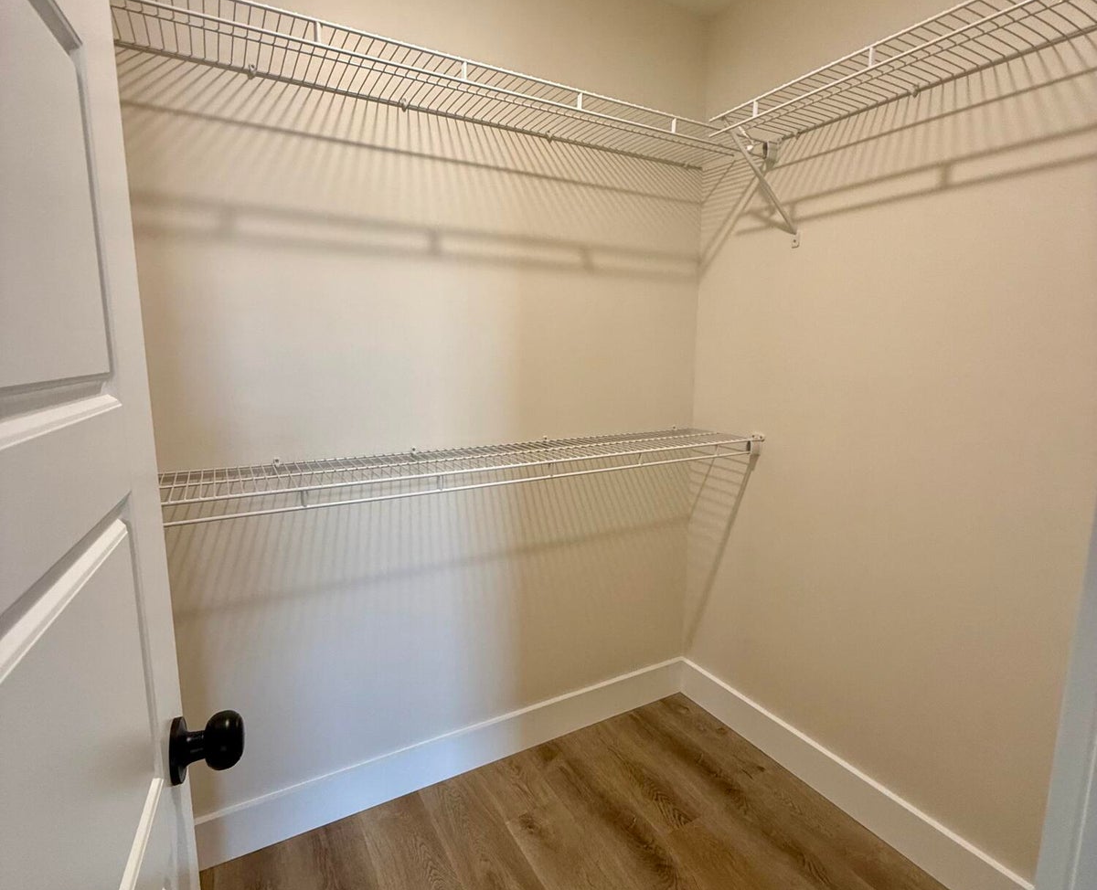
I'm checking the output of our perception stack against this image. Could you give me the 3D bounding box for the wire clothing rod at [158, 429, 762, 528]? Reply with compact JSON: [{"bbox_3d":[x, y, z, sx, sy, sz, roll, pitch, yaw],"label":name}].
[{"bbox_3d":[-0.154,0.054,1.645,1.760,0.056,0.306,-5,11,-29],"label":"wire clothing rod"}]

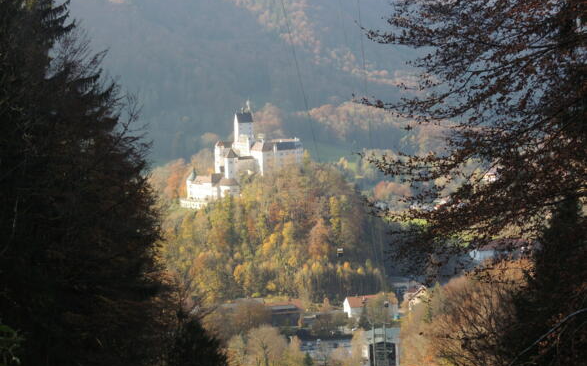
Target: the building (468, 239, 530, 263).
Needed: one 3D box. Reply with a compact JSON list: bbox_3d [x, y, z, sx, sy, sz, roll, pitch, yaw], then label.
[{"bbox_3d":[112.940,37.450,790.000,31.000,11.000,12.000,-2,3,-22],"label":"building"}]

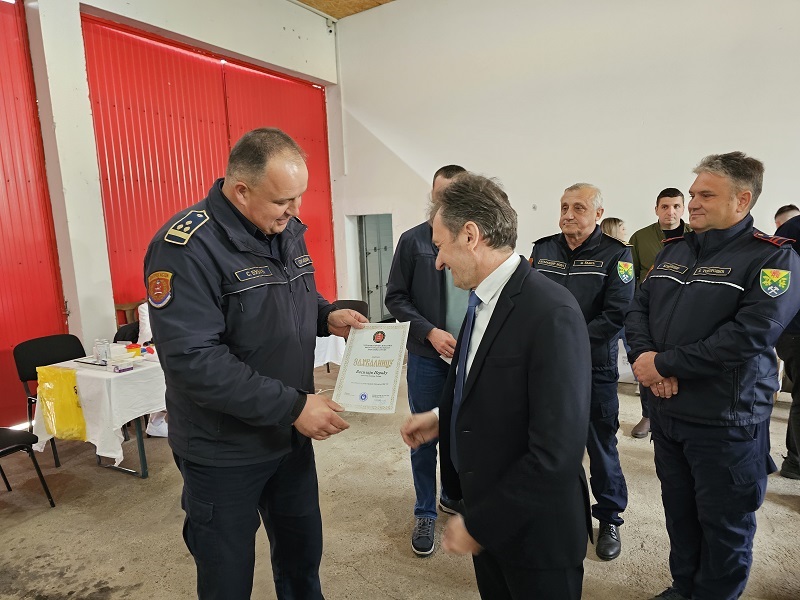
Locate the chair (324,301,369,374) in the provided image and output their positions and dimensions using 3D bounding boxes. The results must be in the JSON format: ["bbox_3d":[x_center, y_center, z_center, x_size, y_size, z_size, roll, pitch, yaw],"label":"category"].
[{"bbox_3d":[-0.605,0.451,5.480,0.540,0.820,0.550,2,9,27],"label":"chair"}]

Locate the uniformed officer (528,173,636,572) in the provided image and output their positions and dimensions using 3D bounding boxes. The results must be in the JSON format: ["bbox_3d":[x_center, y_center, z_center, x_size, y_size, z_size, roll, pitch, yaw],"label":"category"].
[{"bbox_3d":[0.880,0.331,2.553,0.570,1.740,0.390,4,10,37],"label":"uniformed officer"}]

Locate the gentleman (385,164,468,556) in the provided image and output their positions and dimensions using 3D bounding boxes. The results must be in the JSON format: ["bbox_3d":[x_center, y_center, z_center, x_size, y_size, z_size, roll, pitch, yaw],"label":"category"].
[{"bbox_3d":[0.248,0.273,2.695,0.620,1.860,0.460,-3,8,-8],"label":"gentleman"}]

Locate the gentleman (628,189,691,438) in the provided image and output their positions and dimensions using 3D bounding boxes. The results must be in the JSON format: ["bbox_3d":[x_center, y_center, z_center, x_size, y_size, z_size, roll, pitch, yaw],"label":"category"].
[{"bbox_3d":[1.920,0.105,3.811,0.580,1.780,0.380,4,10,37],"label":"gentleman"}]

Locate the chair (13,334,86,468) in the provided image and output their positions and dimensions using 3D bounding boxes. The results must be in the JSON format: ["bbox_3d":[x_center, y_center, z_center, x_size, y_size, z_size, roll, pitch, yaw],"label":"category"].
[{"bbox_3d":[-2.490,0.712,4.030,0.550,0.820,0.540,3,9,34],"label":"chair"}]

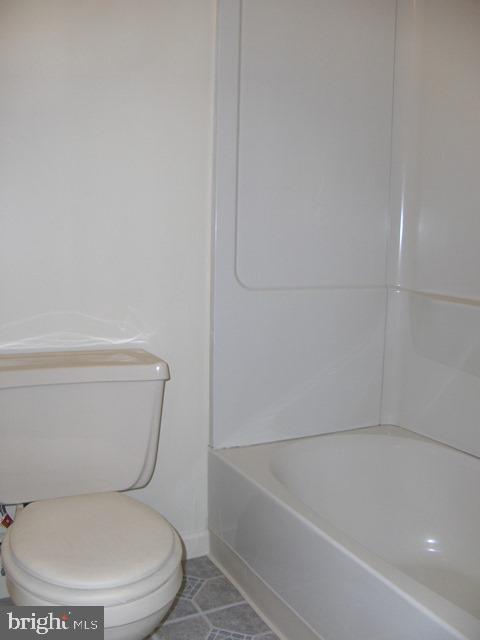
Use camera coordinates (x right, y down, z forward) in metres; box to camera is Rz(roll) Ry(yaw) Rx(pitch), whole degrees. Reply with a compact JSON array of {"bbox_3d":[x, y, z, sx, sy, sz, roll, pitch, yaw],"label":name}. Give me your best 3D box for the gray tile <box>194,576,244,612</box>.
[{"bbox_3d":[-0.073,0.794,1.866,0.145,0.010,0.153,-3,8,-26],"label":"gray tile"}]

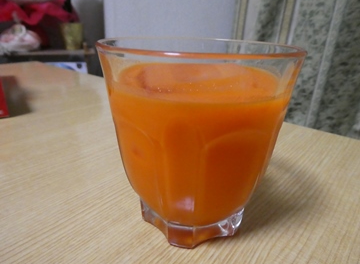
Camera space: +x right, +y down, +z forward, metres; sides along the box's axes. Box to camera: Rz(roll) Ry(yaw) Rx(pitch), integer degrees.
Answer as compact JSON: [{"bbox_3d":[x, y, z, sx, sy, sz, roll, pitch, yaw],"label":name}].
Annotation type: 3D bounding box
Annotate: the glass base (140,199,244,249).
[{"bbox_3d":[0.006,0.038,0.146,0.054,0.013,0.053,6,23,11],"label":"glass base"}]

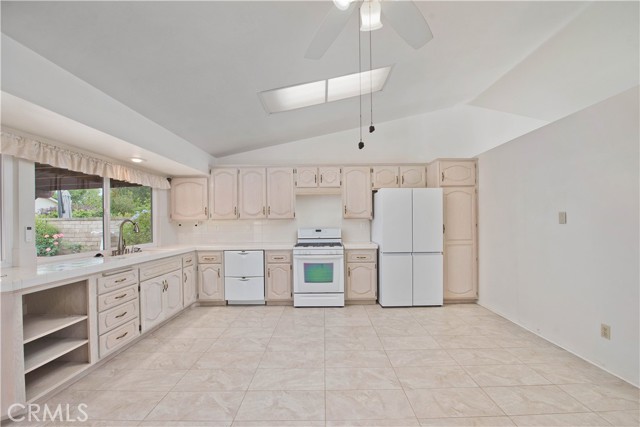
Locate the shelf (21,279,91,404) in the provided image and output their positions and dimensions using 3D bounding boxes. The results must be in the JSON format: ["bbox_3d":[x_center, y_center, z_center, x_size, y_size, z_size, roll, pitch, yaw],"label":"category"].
[{"bbox_3d":[-2.221,0.900,1.849,0.600,0.765,0.520,-1,-2,1],"label":"shelf"}]

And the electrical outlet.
[{"bbox_3d":[2.352,0.976,2.049,0.012,0.117,0.072,-1,-2,1],"label":"electrical outlet"}]

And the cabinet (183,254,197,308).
[{"bbox_3d":[-2.186,0.974,3.612,0.605,0.805,0.380,-1,-2,1],"label":"cabinet"}]

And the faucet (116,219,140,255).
[{"bbox_3d":[-2.345,0.283,3.060,0.250,0.420,0.090,-1,-1,0],"label":"faucet"}]

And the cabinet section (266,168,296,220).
[{"bbox_3d":[-0.639,-0.320,4.225,0.458,0.837,0.330,-1,-1,1],"label":"cabinet section"}]

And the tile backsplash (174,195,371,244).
[{"bbox_3d":[-0.830,0.110,4.400,3.450,0.830,0.030,-1,-1,0],"label":"tile backsplash"}]

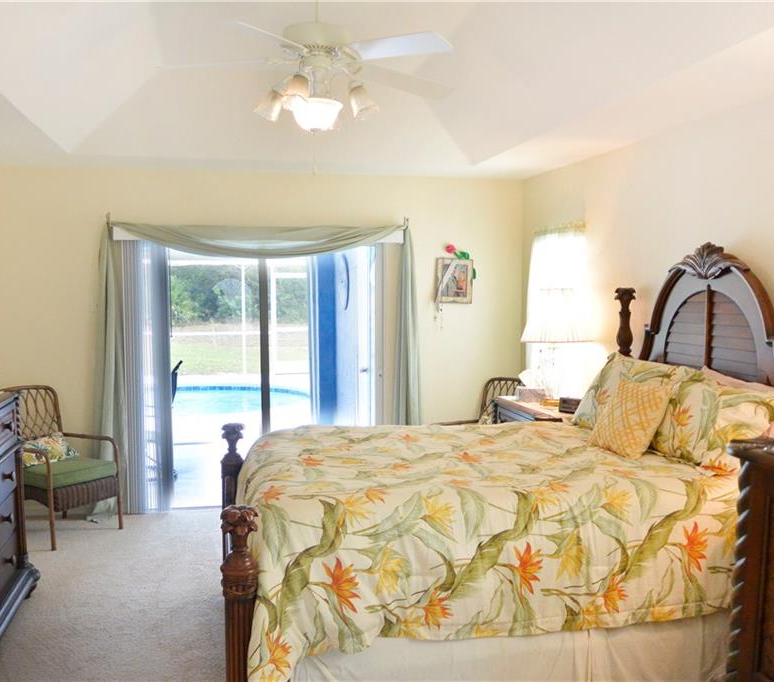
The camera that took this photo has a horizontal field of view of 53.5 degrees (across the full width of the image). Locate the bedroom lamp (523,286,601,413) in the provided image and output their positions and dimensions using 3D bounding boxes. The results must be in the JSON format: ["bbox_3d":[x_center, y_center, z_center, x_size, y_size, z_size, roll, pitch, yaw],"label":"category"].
[{"bbox_3d":[1.076,0.050,4.887,0.475,0.785,0.475,-1,4,-12],"label":"bedroom lamp"}]

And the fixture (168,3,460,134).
[{"bbox_3d":[-0.290,-1.182,3.240,1.310,0.596,1.310,-1,4,-12],"label":"fixture"}]

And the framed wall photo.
[{"bbox_3d":[0.528,-0.472,5.975,0.285,0.348,0.025,-1,4,-12],"label":"framed wall photo"}]

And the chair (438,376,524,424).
[{"bbox_3d":[0.640,0.767,5.581,0.610,0.965,0.560,-3,5,-38],"label":"chair"}]

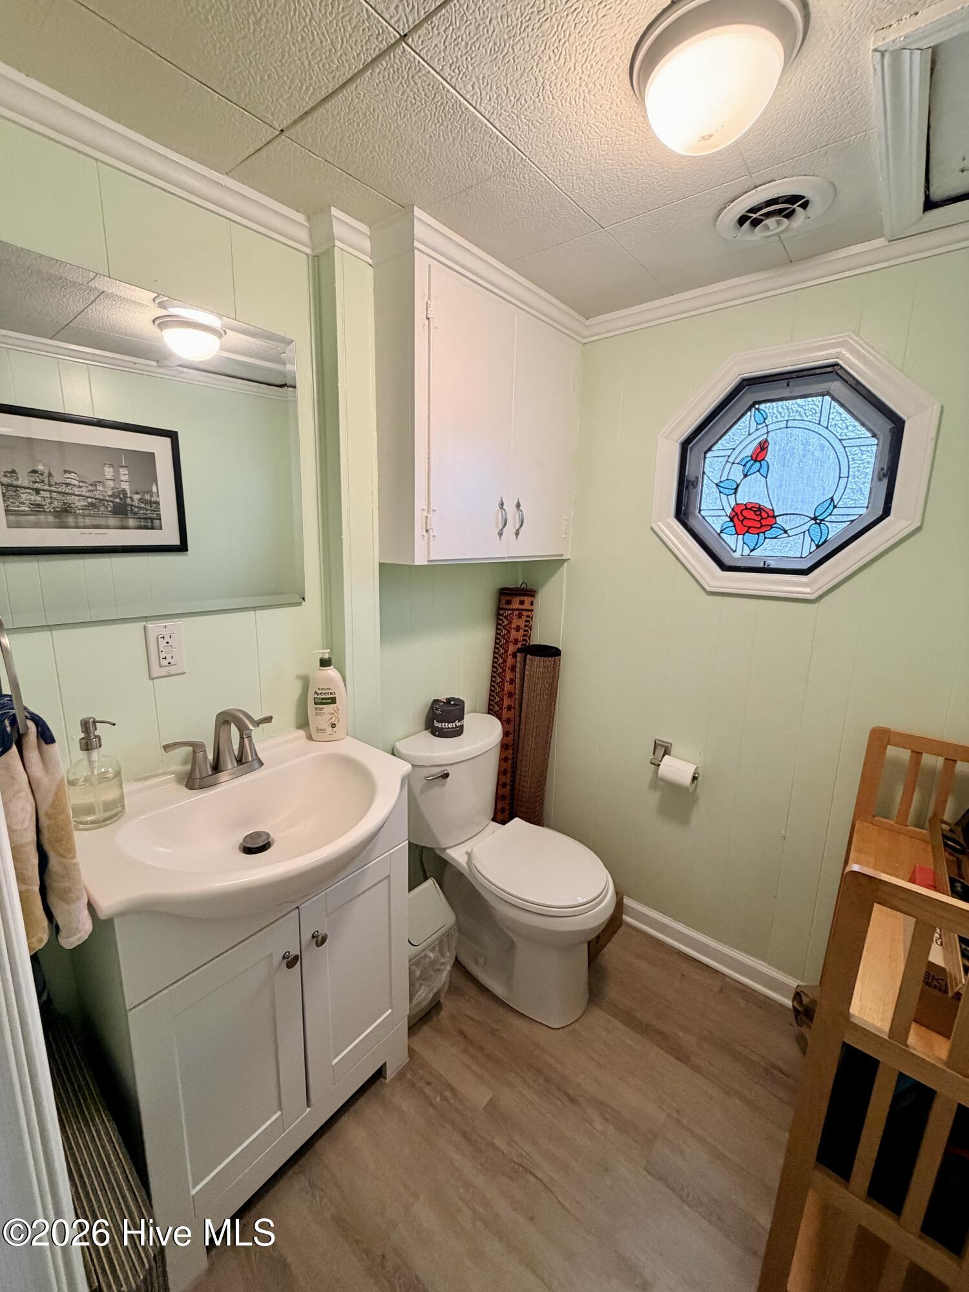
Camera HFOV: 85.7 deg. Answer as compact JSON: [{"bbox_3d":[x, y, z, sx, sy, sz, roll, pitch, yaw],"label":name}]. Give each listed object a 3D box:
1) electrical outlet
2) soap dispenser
[{"bbox_3d":[-0.664,0.009,1.093,0.009,0.117,0.069,11,15,38],"label":"electrical outlet"},{"bbox_3d":[-0.701,0.223,0.943,0.090,0.196,0.079,1,12,-1],"label":"soap dispenser"}]

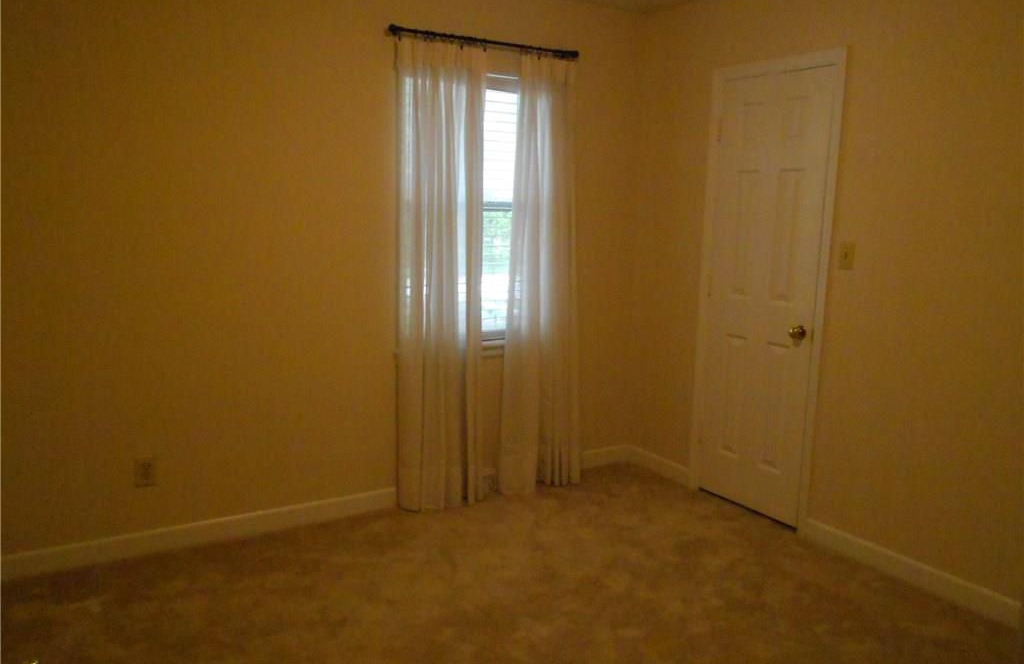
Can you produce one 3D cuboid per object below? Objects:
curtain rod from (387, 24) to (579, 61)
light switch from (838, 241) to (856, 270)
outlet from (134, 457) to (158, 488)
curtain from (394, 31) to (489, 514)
[{"bbox_3d":[-0.104,-1.322,3.549,1.000,0.050,0.085,-5,11,-31],"label":"curtain rod"},{"bbox_3d":[1.375,-0.312,3.155,0.015,0.115,0.072,-5,11,-31],"label":"light switch"},{"bbox_3d":[-1.474,0.565,3.097,0.071,0.114,0.012,-5,11,-31],"label":"outlet"},{"bbox_3d":[-0.319,-0.219,3.584,0.455,2.130,0.110,-5,11,-31],"label":"curtain"}]

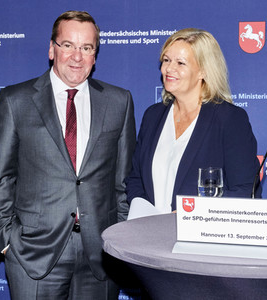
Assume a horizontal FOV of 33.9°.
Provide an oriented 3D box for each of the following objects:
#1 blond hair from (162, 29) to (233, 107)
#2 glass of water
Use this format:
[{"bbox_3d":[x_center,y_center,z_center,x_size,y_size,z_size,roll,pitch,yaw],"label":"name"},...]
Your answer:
[{"bbox_3d":[0.234,-0.311,1.630,0.240,0.280,0.250,5,2,38],"label":"blond hair"},{"bbox_3d":[0.213,0.123,1.200,0.070,0.145,0.070,0,2,0],"label":"glass of water"}]

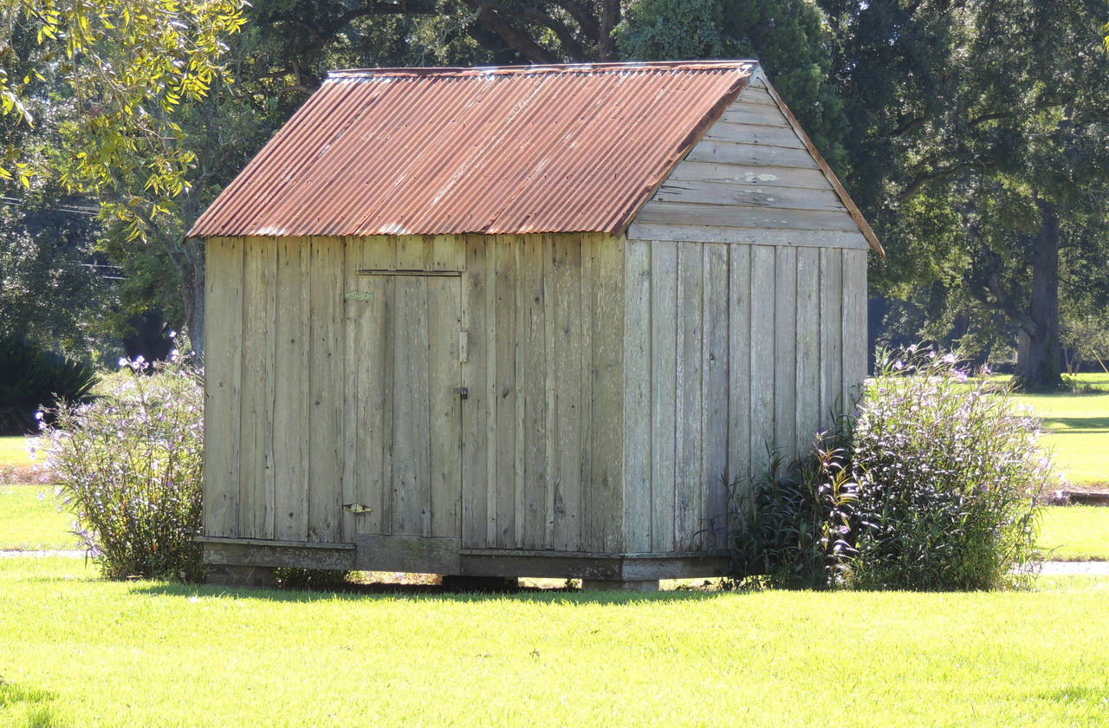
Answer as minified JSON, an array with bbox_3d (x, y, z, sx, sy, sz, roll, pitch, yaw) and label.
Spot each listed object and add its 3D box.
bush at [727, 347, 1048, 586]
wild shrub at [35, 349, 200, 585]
[{"bbox_3d":[2.323,0.724,34.450,2.150,1.670,1.550,1,0,0],"label":"bush"},{"bbox_3d":[-3.035,0.755,35.900,1.450,1.650,1.350,1,0,0],"label":"wild shrub"}]

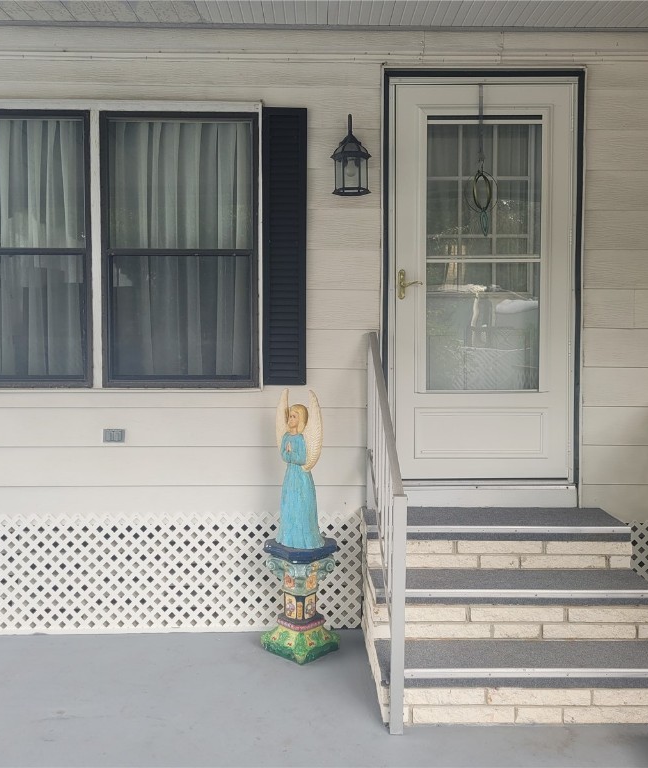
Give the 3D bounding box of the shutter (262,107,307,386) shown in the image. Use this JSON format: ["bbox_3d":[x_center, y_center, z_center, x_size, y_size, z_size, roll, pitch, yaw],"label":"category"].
[{"bbox_3d":[-0.199,-0.696,3.895,0.224,1.389,0.030,0,3,-1],"label":"shutter"}]

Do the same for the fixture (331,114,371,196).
[{"bbox_3d":[0.132,-1.123,3.780,0.197,0.400,0.230,0,3,-1],"label":"fixture"}]

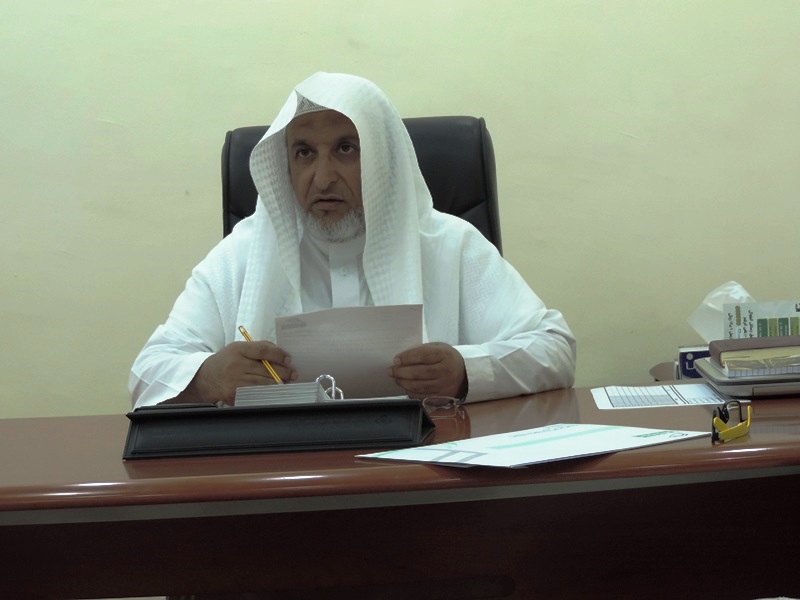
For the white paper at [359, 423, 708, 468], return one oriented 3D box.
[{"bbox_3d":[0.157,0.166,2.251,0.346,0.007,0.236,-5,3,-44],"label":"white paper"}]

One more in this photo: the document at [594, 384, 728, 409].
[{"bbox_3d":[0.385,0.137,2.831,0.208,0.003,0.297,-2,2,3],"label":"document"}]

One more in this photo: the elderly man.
[{"bbox_3d":[-0.066,0.278,3.002,0.670,1.250,0.700,-2,2,3],"label":"elderly man"}]

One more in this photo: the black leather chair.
[{"bbox_3d":[-0.044,0.302,3.133,0.640,1.190,0.680,-2,2,5],"label":"black leather chair"}]

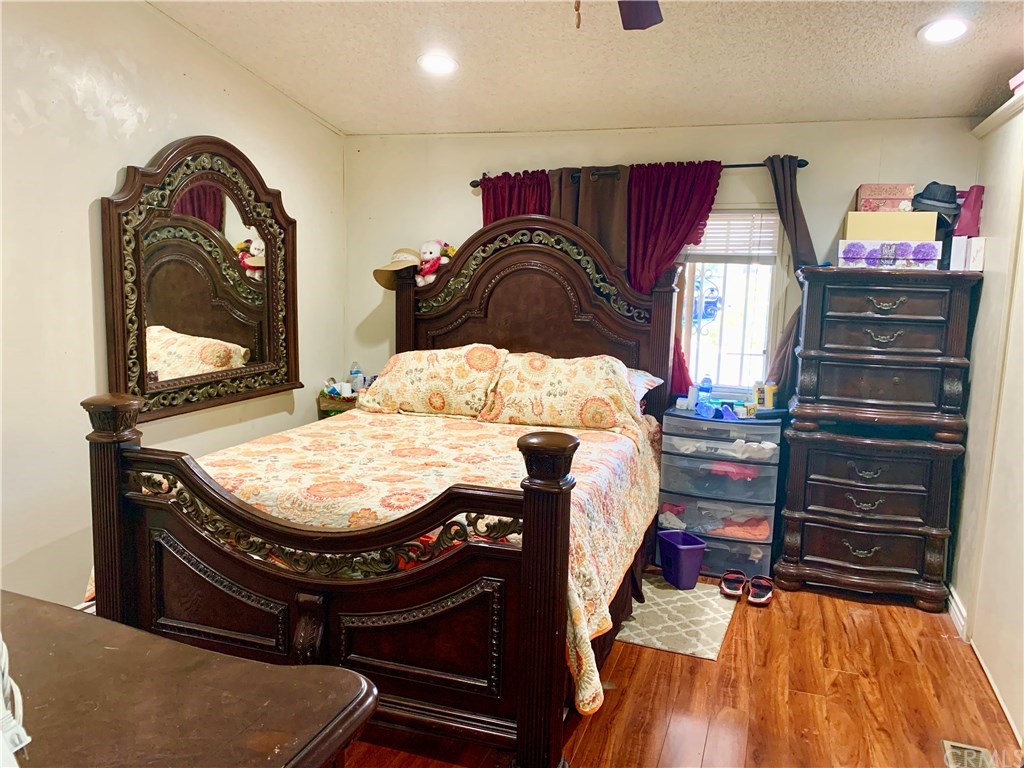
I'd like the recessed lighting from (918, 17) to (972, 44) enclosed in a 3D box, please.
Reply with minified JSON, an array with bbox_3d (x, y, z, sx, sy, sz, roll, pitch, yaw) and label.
[{"bbox_3d":[1.708,-1.391,3.030,0.190,0.030,0.190,4,-2,19],"label":"recessed lighting"}]

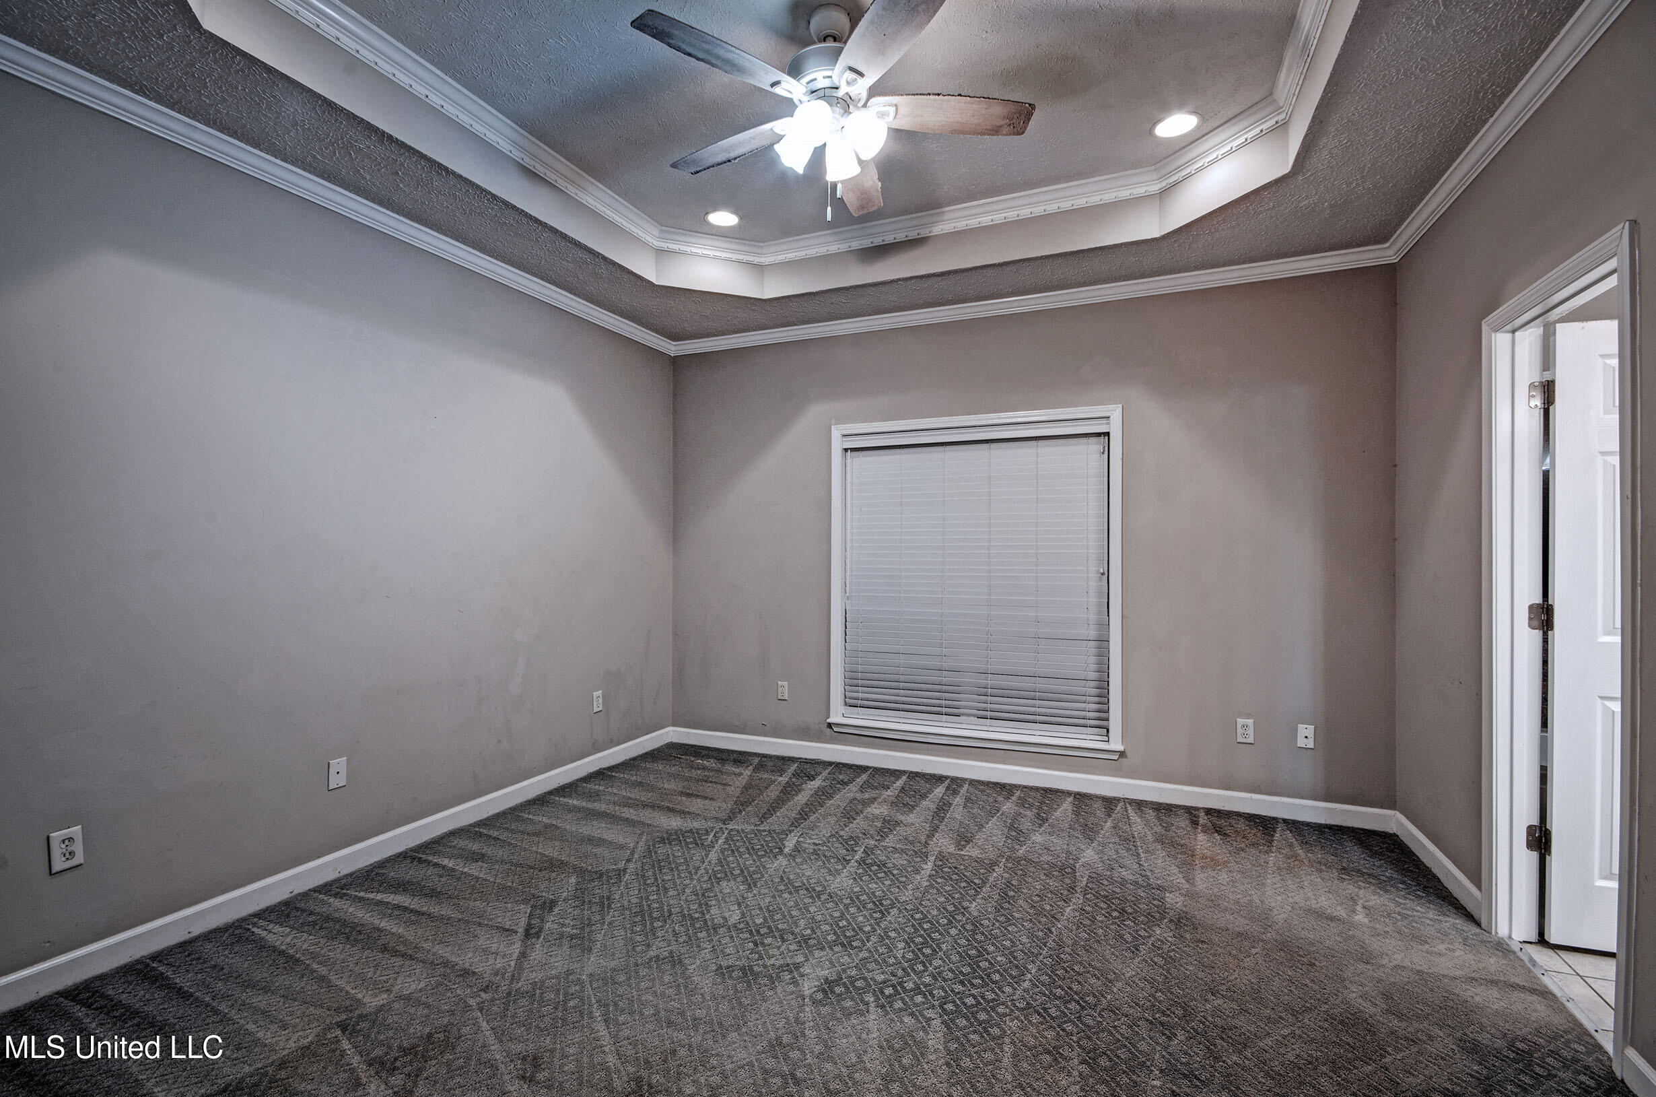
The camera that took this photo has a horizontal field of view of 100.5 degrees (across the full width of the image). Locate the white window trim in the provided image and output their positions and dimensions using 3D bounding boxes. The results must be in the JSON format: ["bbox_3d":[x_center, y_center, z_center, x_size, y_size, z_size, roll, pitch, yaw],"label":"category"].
[{"bbox_3d":[0.794,0.184,3.967,1.671,1.881,0.080,0,0,22],"label":"white window trim"}]

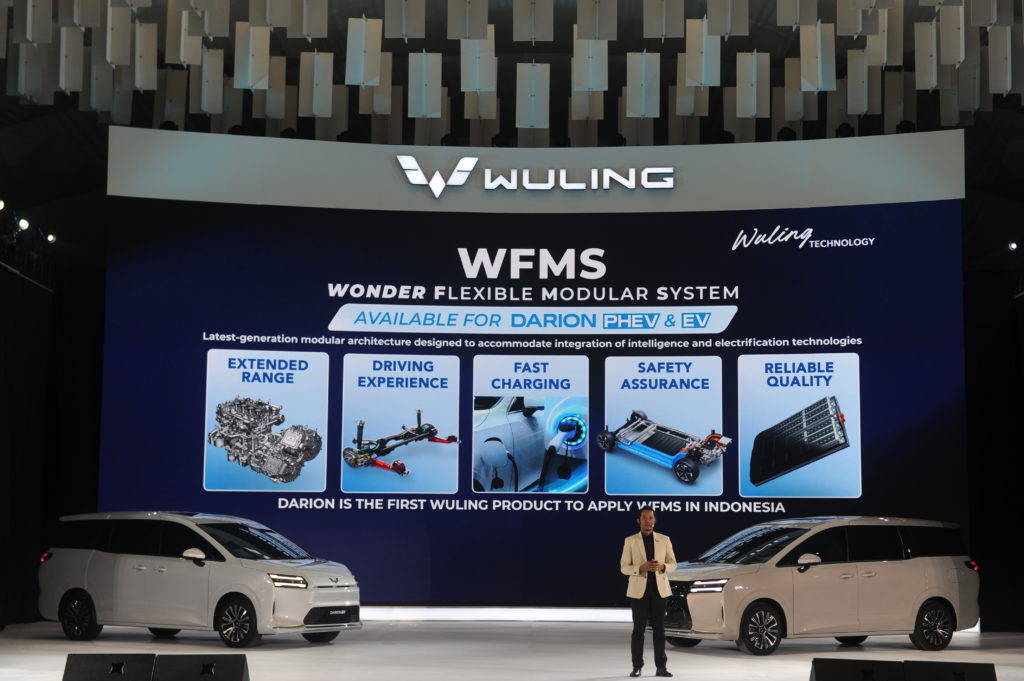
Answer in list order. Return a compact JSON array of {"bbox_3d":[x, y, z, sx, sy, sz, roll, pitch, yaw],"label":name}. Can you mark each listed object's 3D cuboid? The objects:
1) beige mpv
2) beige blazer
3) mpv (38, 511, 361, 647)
[{"bbox_3d":[3.961,3.204,23.378,4.900,1.760,1.890,4,-8,-30],"label":"beige mpv"},{"bbox_3d":[1.404,2.304,18.125,0.560,0.700,0.350,1,-7,-2],"label":"beige blazer"},{"bbox_3d":[-4.267,3.229,24.070,4.900,1.760,1.890,-4,-8,33],"label":"mpv"}]

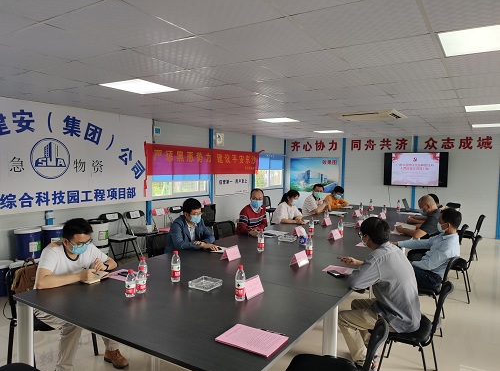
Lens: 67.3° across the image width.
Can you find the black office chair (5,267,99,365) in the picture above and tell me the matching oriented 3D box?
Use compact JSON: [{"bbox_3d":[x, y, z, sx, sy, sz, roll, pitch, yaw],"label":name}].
[{"bbox_3d":[-1.554,1.016,3.006,0.540,0.780,0.490,3,3,35],"label":"black office chair"}]

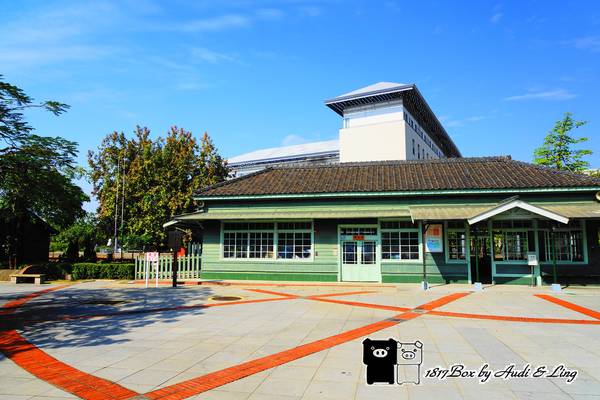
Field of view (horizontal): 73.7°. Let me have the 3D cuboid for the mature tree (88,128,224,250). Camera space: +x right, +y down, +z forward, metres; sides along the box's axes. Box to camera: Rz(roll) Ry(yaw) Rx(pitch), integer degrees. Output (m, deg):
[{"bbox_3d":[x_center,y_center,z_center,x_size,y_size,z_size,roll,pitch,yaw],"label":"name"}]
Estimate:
[{"bbox_3d":[-13.064,-0.543,36.267,12.300,12.371,12.300,0,-6,0],"label":"mature tree"}]

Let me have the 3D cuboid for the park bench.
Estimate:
[{"bbox_3d":[-11.564,3.395,17.129,1.330,0.440,0.420,-1,-6,9],"label":"park bench"}]

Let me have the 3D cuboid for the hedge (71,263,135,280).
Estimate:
[{"bbox_3d":[-9.582,3.488,19.677,3.150,0.800,0.800,-1,-6,9],"label":"hedge"}]

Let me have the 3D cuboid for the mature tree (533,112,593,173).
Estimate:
[{"bbox_3d":[23.071,-1.134,34.319,6.300,13.129,6.300,0,-6,0],"label":"mature tree"}]

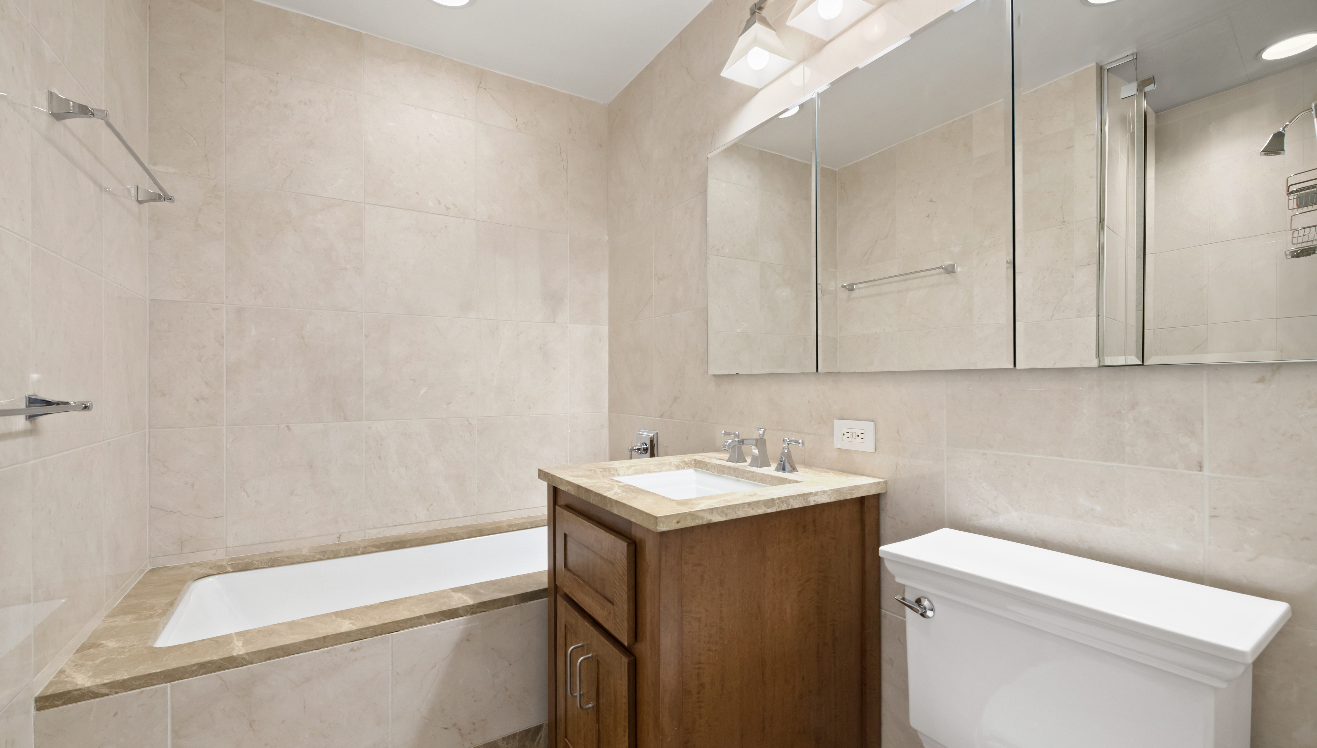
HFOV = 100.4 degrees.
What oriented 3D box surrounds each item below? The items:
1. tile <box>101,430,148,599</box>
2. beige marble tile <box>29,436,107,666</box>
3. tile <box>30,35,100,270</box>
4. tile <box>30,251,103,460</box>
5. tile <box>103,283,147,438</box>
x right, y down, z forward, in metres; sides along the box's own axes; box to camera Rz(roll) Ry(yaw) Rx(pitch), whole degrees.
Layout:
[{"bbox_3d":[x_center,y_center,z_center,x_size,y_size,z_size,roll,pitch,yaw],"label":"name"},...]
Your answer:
[{"bbox_3d":[-1.498,0.375,1.541,0.012,0.405,0.410,0,-1,-32],"label":"tile"},{"bbox_3d":[-1.275,0.370,1.182,0.014,0.401,0.401,0,-1,-32],"label":"beige marble tile"},{"bbox_3d":[-1.277,-0.442,1.190,0.012,0.405,0.405,0,-1,-32],"label":"tile"},{"bbox_3d":[-1.277,-0.037,1.186,0.014,0.401,0.401,0,-1,-32],"label":"tile"},{"bbox_3d":[-1.492,-0.032,1.532,0.014,0.401,0.407,0,-1,-32],"label":"tile"}]

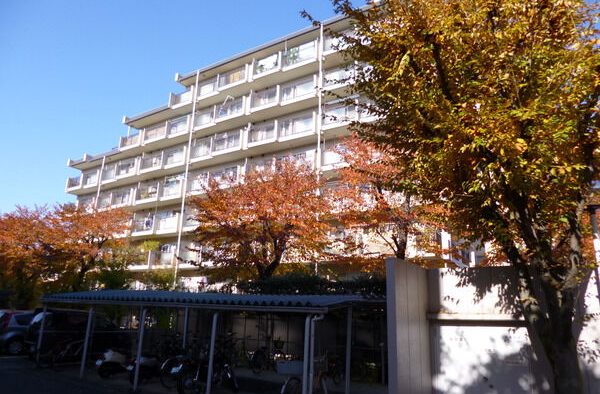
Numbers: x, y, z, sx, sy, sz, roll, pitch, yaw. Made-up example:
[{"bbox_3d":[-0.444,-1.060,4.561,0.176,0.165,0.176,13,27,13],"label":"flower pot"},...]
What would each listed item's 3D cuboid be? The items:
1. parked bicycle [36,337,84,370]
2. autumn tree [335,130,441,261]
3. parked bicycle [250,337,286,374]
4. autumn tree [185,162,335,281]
[{"bbox_3d":[-7.151,4.649,12.777,0.550,1.030,1.700,-8,-18,31],"label":"parked bicycle"},{"bbox_3d":[3.558,1.618,15.005,4.900,8.540,4.900,-8,-18,31],"label":"autumn tree"},{"bbox_3d":[-0.965,4.971,13.198,0.550,1.050,1.720,-8,-18,31],"label":"parked bicycle"},{"bbox_3d":[-1.854,2.294,17.404,5.900,8.130,5.900,-8,-18,31],"label":"autumn tree"}]

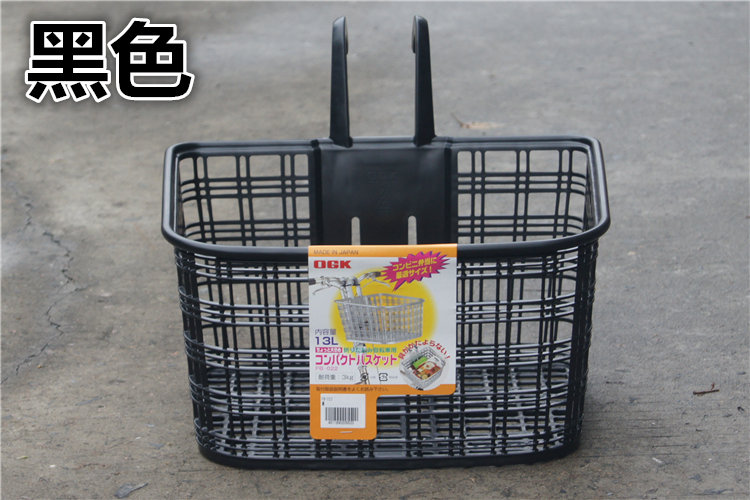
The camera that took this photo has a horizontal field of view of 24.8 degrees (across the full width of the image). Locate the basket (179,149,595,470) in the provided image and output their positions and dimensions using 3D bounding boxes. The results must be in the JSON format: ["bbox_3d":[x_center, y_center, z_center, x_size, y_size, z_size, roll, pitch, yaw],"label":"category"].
[{"bbox_3d":[0.008,0.051,1.316,0.353,0.205,0.255,-1,21,0],"label":"basket"}]

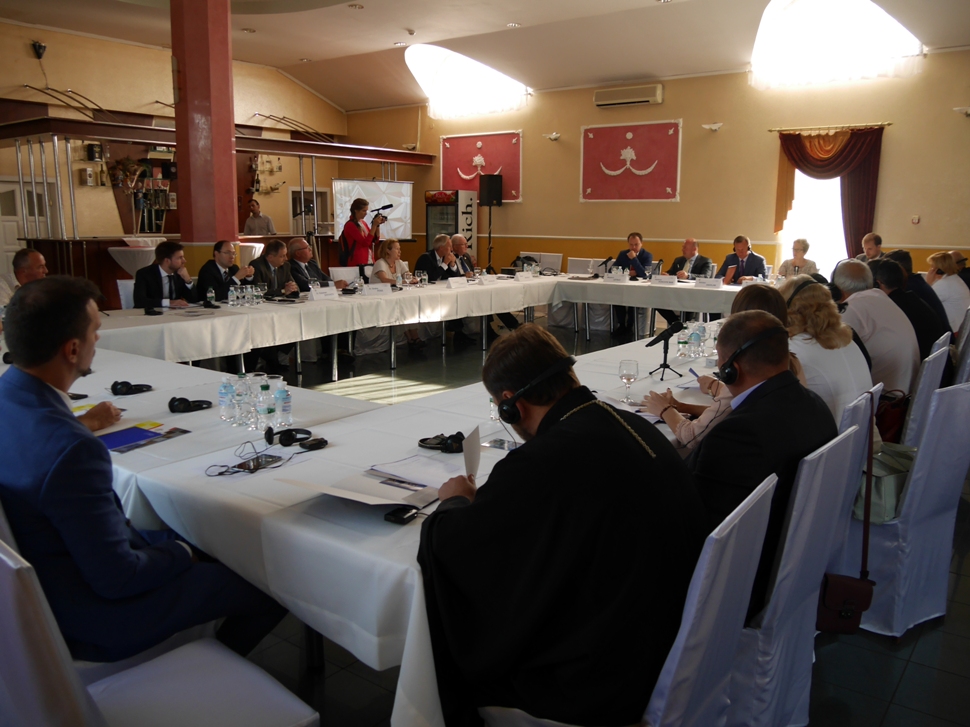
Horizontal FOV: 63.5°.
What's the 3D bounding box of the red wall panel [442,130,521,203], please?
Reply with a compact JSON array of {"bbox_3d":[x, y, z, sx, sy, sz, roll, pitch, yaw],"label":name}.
[{"bbox_3d":[-0.082,-3.196,12.864,1.650,1.110,0.050,8,13,36],"label":"red wall panel"}]

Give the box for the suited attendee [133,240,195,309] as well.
[{"bbox_3d":[-2.745,-0.412,6.762,0.740,1.247,0.540,9,14,37],"label":"suited attendee"}]

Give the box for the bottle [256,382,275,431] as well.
[{"bbox_3d":[-0.825,0.168,2.945,0.071,0.178,0.071,8,13,36],"label":"bottle"}]

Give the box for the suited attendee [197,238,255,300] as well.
[{"bbox_3d":[-2.384,-0.485,7.204,0.740,1.228,0.540,9,14,37],"label":"suited attendee"}]

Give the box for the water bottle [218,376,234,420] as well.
[{"bbox_3d":[-1.031,0.127,3.124,0.062,0.165,0.062,9,14,37],"label":"water bottle"}]

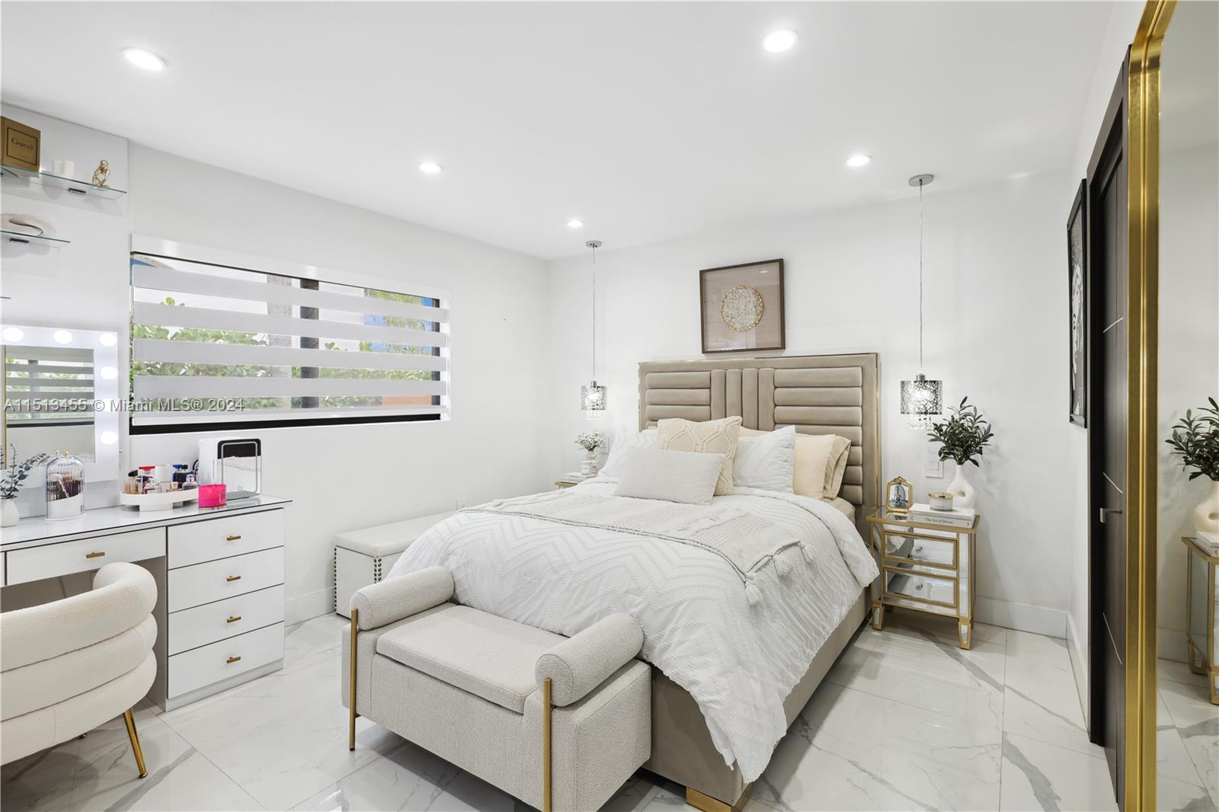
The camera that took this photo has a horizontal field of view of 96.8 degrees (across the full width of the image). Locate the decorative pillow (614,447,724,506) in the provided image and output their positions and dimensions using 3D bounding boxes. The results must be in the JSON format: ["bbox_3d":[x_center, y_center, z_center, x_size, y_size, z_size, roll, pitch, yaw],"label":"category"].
[{"bbox_3d":[0.324,0.386,3.014,0.580,0.310,0.140,0,-26,37],"label":"decorative pillow"}]

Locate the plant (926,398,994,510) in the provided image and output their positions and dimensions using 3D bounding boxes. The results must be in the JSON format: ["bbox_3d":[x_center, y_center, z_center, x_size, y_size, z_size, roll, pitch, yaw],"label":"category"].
[{"bbox_3d":[1.870,0.260,2.876,0.300,0.600,0.260,0,1,37],"label":"plant"}]

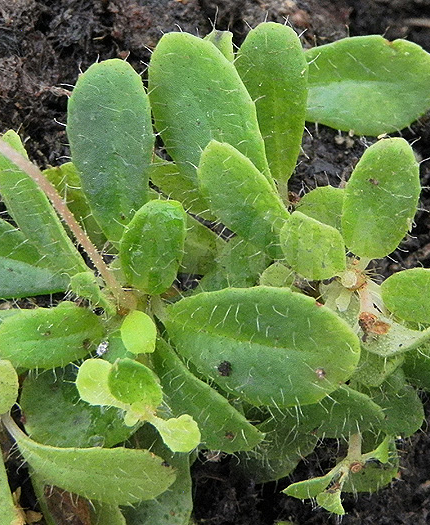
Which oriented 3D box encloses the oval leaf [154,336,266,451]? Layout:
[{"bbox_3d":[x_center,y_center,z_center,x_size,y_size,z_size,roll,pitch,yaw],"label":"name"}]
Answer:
[{"bbox_3d":[-0.003,0.032,0.292,0.015,0.004,0.039,-39,67,-19],"label":"oval leaf"}]

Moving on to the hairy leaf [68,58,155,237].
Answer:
[{"bbox_3d":[-0.024,-0.027,0.284,0.019,0.006,0.046,-8,79,4],"label":"hairy leaf"}]

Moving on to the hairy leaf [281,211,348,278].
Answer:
[{"bbox_3d":[0.023,-0.003,0.270,0.018,0.004,0.013,42,85,-9],"label":"hairy leaf"}]

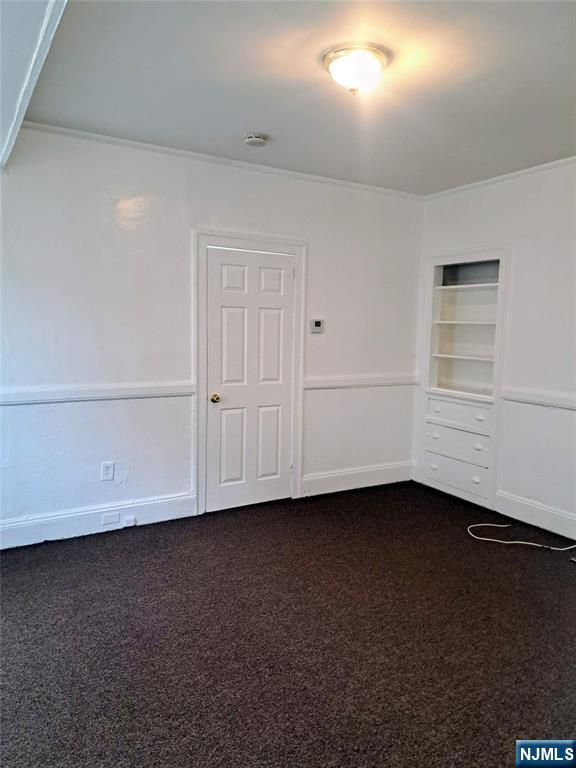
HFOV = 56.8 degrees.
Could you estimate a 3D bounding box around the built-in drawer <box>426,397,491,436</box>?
[{"bbox_3d":[1.553,0.272,4.643,0.270,0.217,0.691,-3,7,-31],"label":"built-in drawer"}]

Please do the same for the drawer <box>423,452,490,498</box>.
[{"bbox_3d":[1.544,0.775,4.699,0.270,0.239,0.691,-3,7,-31],"label":"drawer"}]

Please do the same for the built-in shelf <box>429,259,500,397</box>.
[{"bbox_3d":[1.597,-0.466,4.578,0.290,1.107,0.691,-3,7,-31],"label":"built-in shelf"}]

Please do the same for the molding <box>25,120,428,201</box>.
[{"bbox_3d":[-0.215,-1.623,4.029,3.340,0.046,0.036,-3,7,-31],"label":"molding"}]

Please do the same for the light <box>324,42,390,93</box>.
[{"bbox_3d":[0.308,-1.385,2.412,0.312,0.140,0.312,1,6,0],"label":"light"}]

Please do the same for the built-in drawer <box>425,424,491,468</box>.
[{"bbox_3d":[1.548,0.522,4.670,0.270,0.258,0.691,-3,7,-31],"label":"built-in drawer"}]

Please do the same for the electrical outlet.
[{"bbox_3d":[-1.246,0.613,3.690,0.077,0.123,0.012,-3,7,-31],"label":"electrical outlet"}]

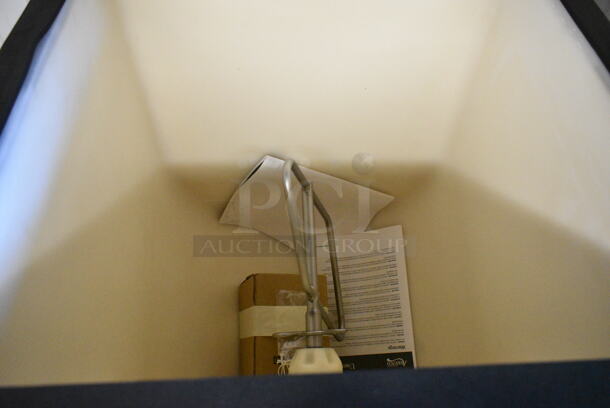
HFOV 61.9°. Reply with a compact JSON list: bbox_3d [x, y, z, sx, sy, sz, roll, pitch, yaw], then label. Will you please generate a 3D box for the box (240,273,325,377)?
[{"bbox_3d":[-0.029,0.171,0.656,0.093,0.105,0.140,2,72,-14],"label":"box"}]

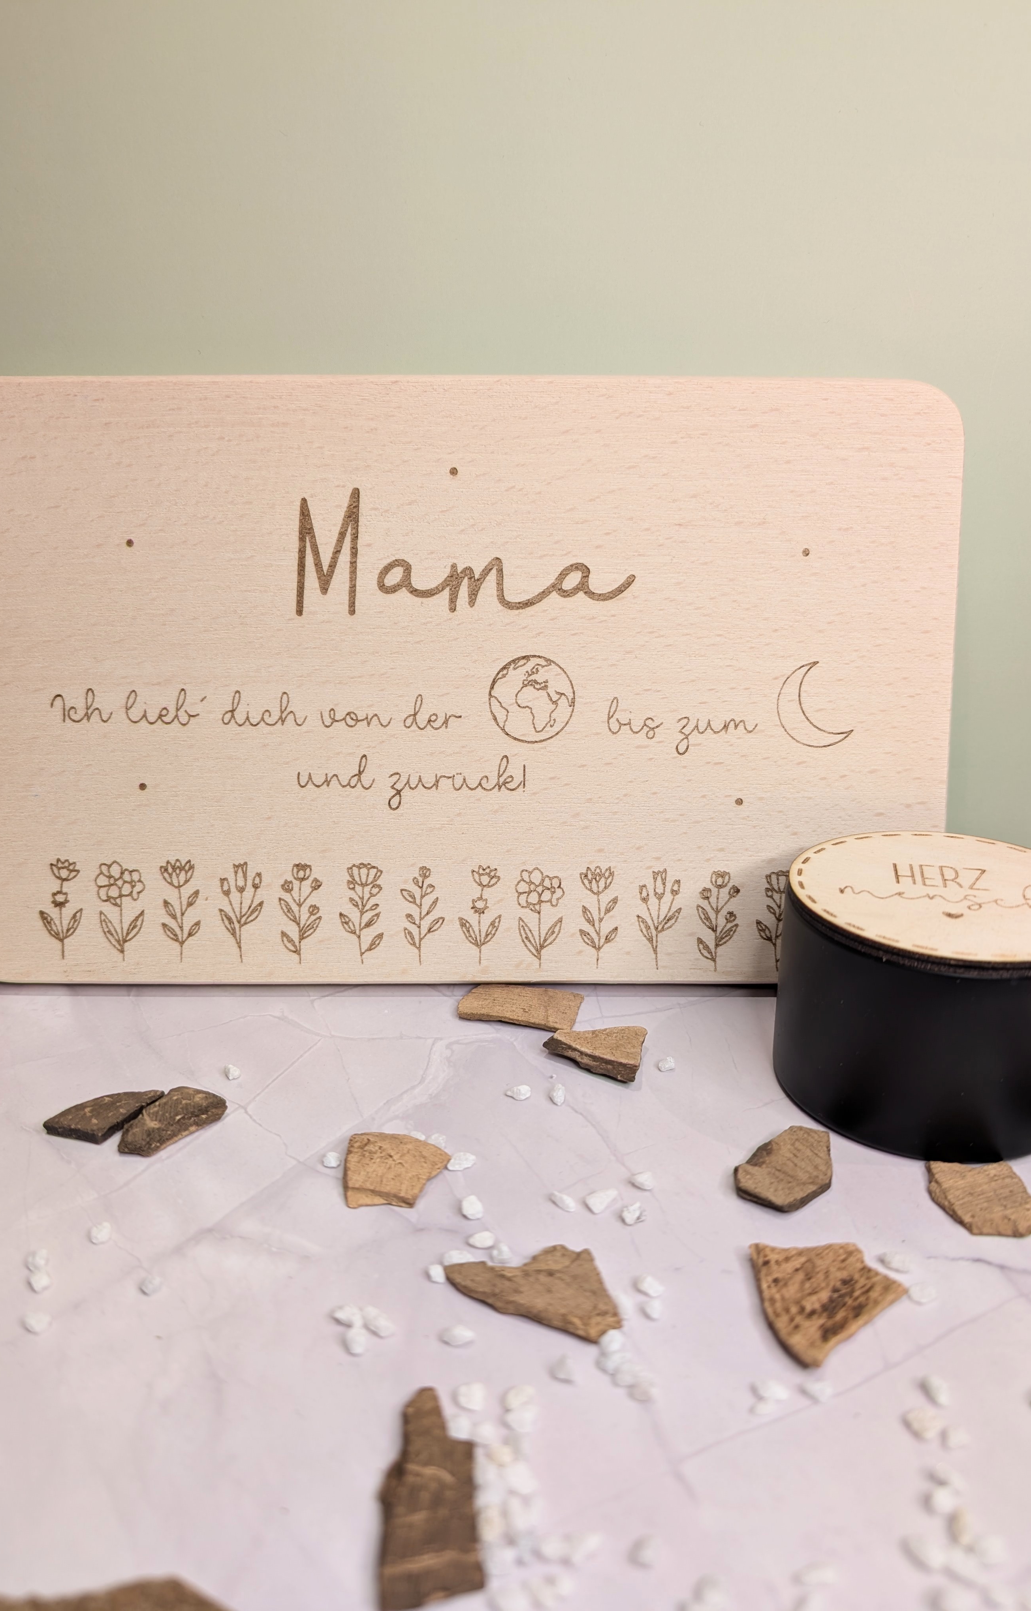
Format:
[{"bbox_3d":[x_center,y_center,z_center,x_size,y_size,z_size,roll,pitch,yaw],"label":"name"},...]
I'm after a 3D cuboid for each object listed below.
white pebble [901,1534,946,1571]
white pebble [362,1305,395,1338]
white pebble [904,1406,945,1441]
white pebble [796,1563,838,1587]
[{"bbox_3d":[0.052,0.094,0.141,0.005,0.003,0.004,8,22,20],"label":"white pebble"},{"bbox_3d":[-0.022,0.082,0.177,0.006,0.003,0.004,17,26,39],"label":"white pebble"},{"bbox_3d":[0.058,0.088,0.159,0.005,0.003,0.004,5,21,13],"label":"white pebble"},{"bbox_3d":[0.037,0.095,0.139,0.005,0.002,0.003,-3,20,-8],"label":"white pebble"}]

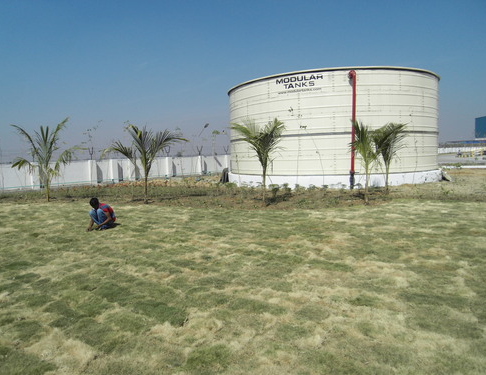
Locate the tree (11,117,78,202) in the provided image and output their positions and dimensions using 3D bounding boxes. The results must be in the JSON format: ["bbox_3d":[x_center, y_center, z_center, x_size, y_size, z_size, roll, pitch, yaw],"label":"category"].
[{"bbox_3d":[-8.075,-1.150,14.187,2.605,3.471,2.498,-4,6,-29],"label":"tree"}]

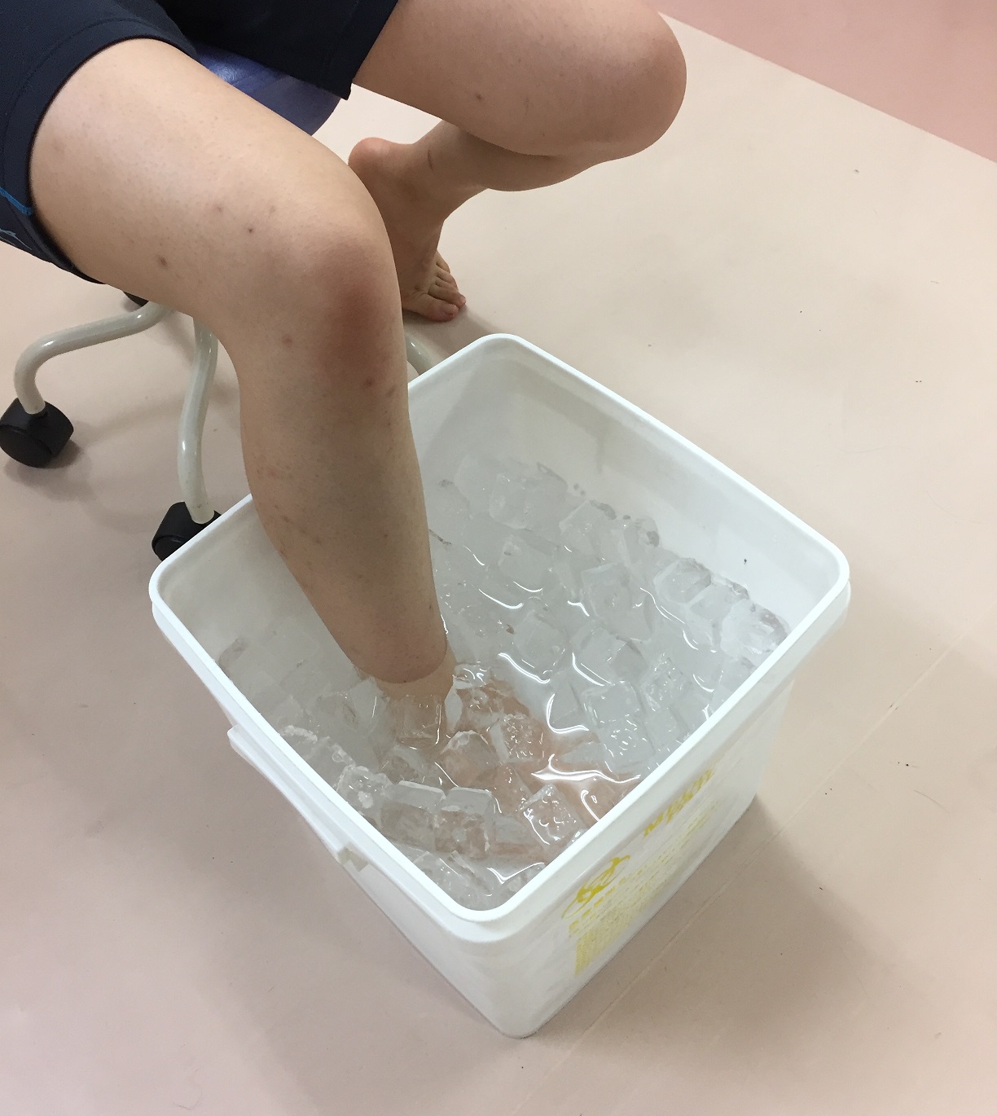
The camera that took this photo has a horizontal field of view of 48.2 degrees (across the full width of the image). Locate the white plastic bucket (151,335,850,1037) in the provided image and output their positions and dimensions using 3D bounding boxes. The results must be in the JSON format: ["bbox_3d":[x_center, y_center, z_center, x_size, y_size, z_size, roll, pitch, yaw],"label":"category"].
[{"bbox_3d":[0.006,0.106,0.830,0.348,0.320,0.334,-39,60,-22],"label":"white plastic bucket"}]

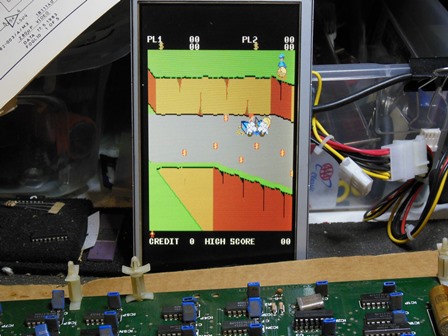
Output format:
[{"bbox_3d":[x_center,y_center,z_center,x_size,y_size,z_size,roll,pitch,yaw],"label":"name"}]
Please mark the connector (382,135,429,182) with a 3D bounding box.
[{"bbox_3d":[0.112,-0.006,0.531,0.029,0.024,0.011,-10,12,-29],"label":"connector"}]

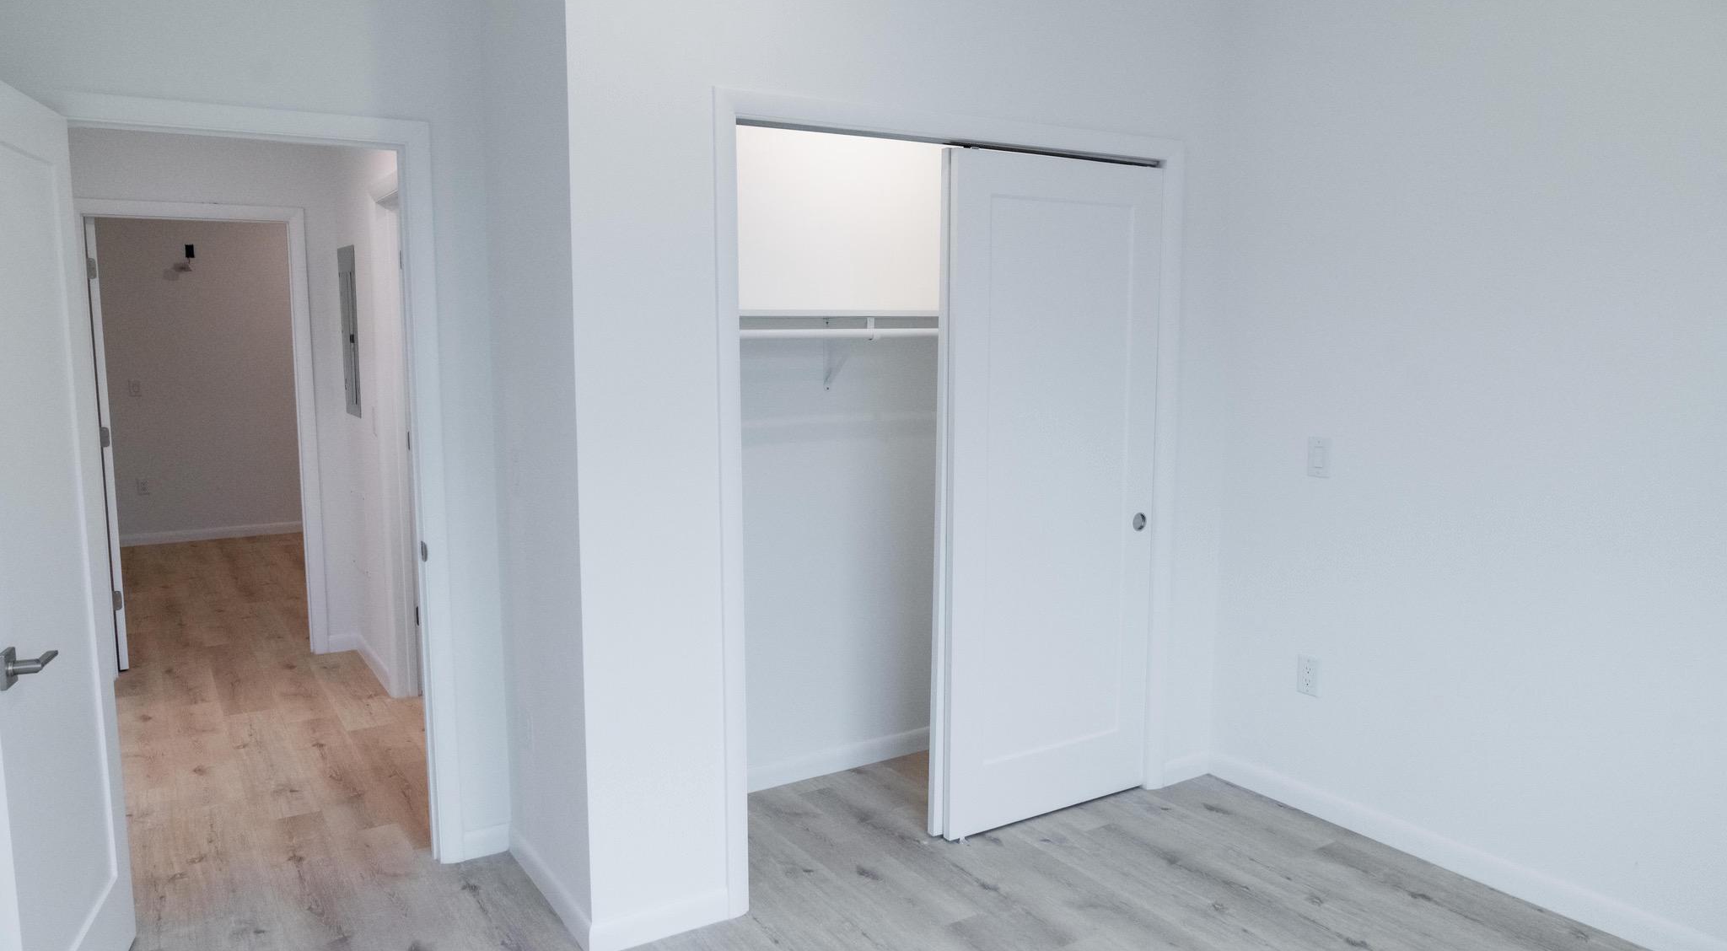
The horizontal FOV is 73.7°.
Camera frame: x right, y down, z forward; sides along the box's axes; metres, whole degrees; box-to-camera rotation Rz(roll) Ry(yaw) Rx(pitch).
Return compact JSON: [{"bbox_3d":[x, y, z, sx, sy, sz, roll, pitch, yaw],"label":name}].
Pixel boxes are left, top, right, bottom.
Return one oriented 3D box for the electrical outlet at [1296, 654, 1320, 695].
[{"bbox_3d":[1.432,0.648,3.708,0.008,0.122,0.079,-4,8,-32],"label":"electrical outlet"}]

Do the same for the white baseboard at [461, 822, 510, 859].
[{"bbox_3d":[-1.132,1.095,3.449,0.135,0.090,0.014,-4,8,-32],"label":"white baseboard"}]

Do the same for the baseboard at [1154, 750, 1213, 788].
[{"bbox_3d":[1.123,1.020,4.010,0.233,0.090,0.014,-4,8,-32],"label":"baseboard"}]

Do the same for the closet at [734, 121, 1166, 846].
[{"bbox_3d":[0.122,0.054,3.706,1.510,2.087,0.734,-4,8,-32],"label":"closet"}]

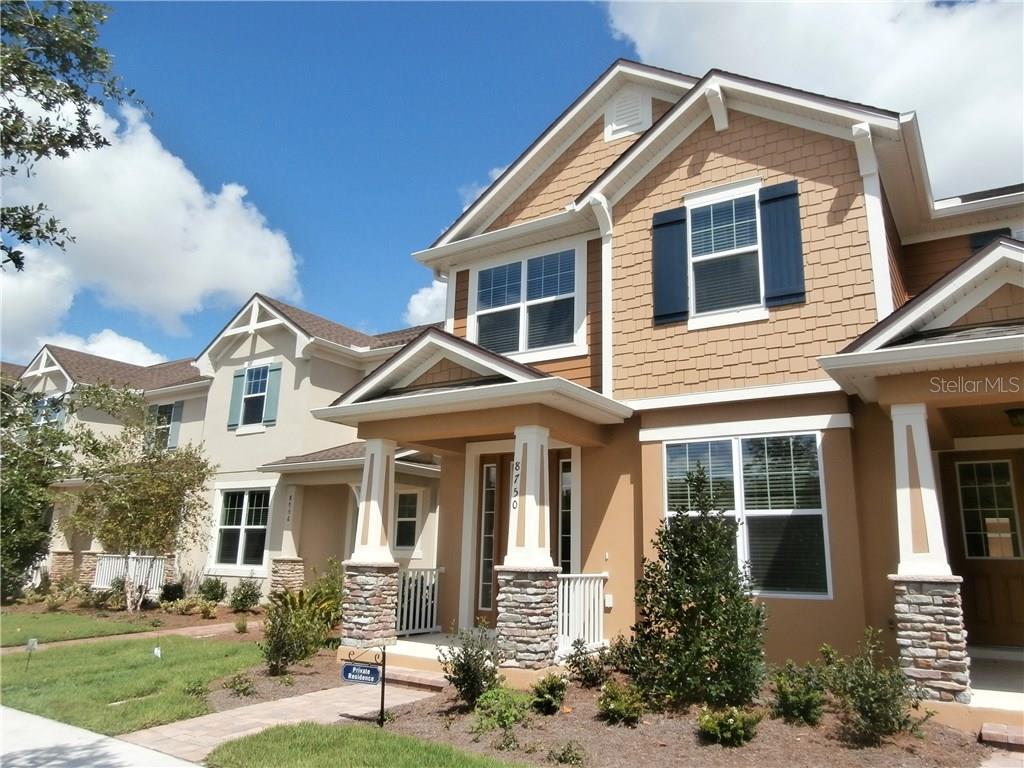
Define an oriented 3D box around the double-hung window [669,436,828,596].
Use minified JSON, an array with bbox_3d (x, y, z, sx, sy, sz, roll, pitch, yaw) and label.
[{"bbox_3d":[2.690,1.526,8.305,1.870,1.810,0.100,-7,-16,34],"label":"double-hung window"}]

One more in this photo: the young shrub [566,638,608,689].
[{"bbox_3d":[0.770,2.877,7.339,0.420,0.468,0.420,1,-13,0],"label":"young shrub"}]

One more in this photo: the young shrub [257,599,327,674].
[{"bbox_3d":[-2.551,2.943,8.372,0.738,0.795,0.738,-7,-16,34],"label":"young shrub"}]

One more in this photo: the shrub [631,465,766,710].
[{"bbox_3d":[1.962,2.025,7.485,1.339,2.335,1.339,-7,-16,33],"label":"shrub"}]

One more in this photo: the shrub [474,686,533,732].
[{"bbox_3d":[-0.078,2.744,6.082,0.475,0.287,0.475,1,-13,0],"label":"shrub"}]

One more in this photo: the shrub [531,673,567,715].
[{"bbox_3d":[0.330,2.787,6.425,0.314,0.313,0.314,2,-14,0],"label":"shrub"}]

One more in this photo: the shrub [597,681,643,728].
[{"bbox_3d":[0.927,2.713,6.067,0.395,0.320,0.395,2,-14,0],"label":"shrub"}]

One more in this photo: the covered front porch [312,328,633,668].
[{"bbox_3d":[-0.608,1.430,9.397,4.075,4.050,2.171,-7,-16,33],"label":"covered front porch"}]

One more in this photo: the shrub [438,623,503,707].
[{"bbox_3d":[-0.381,2.644,6.740,0.558,0.724,0.558,1,-13,0],"label":"shrub"}]

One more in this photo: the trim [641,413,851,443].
[{"bbox_3d":[2.694,0.538,8.472,2.500,0.153,0.080,-7,-16,34],"label":"trim"}]

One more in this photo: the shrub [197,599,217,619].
[{"bbox_3d":[-6.187,4.547,14.430,0.377,0.360,0.377,-7,-16,34],"label":"shrub"}]

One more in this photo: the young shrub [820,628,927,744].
[{"bbox_3d":[2.989,2.466,5.879,0.840,0.828,0.773,-7,-16,33],"label":"young shrub"}]

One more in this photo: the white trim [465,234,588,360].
[{"bbox_3d":[0.182,-1.168,10.885,2.221,1.845,0.083,-7,-16,33],"label":"white trim"}]

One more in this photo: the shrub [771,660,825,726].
[{"bbox_3d":[2.410,2.611,6.034,0.423,0.492,0.423,-7,-16,34],"label":"shrub"}]

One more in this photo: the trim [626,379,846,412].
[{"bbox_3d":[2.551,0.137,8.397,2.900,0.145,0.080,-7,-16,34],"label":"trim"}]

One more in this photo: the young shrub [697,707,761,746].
[{"bbox_3d":[1.701,2.656,5.555,0.499,0.233,0.499,-7,-16,33],"label":"young shrub"}]

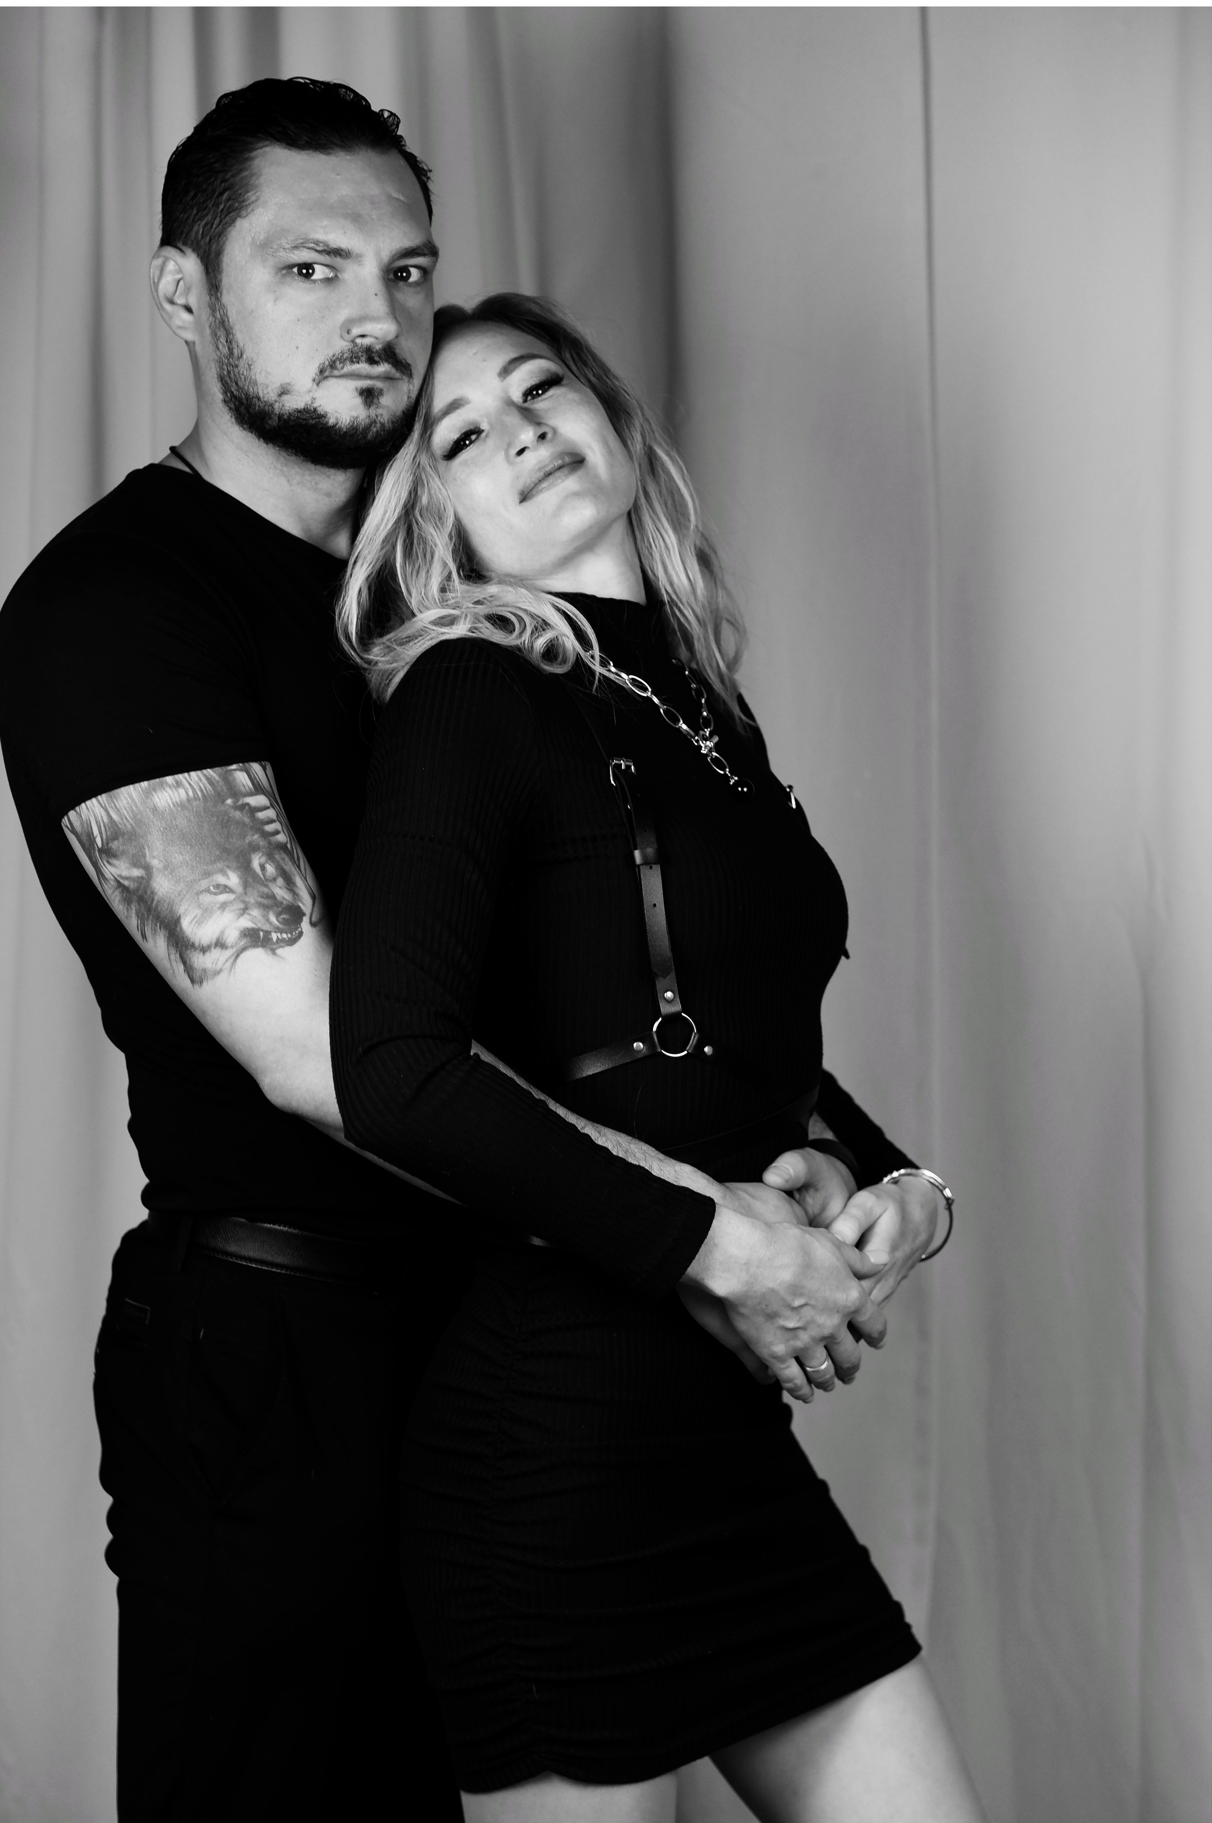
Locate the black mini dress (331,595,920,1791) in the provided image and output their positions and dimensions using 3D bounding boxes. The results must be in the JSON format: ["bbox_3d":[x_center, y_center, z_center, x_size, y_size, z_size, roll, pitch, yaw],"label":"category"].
[{"bbox_3d":[0.009,0.175,2.640,0.330,0.745,0.410,0,0,34],"label":"black mini dress"}]

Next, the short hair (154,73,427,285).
[{"bbox_3d":[-0.197,-0.448,2.670,0.170,0.160,0.200,-2,0,-30],"label":"short hair"}]

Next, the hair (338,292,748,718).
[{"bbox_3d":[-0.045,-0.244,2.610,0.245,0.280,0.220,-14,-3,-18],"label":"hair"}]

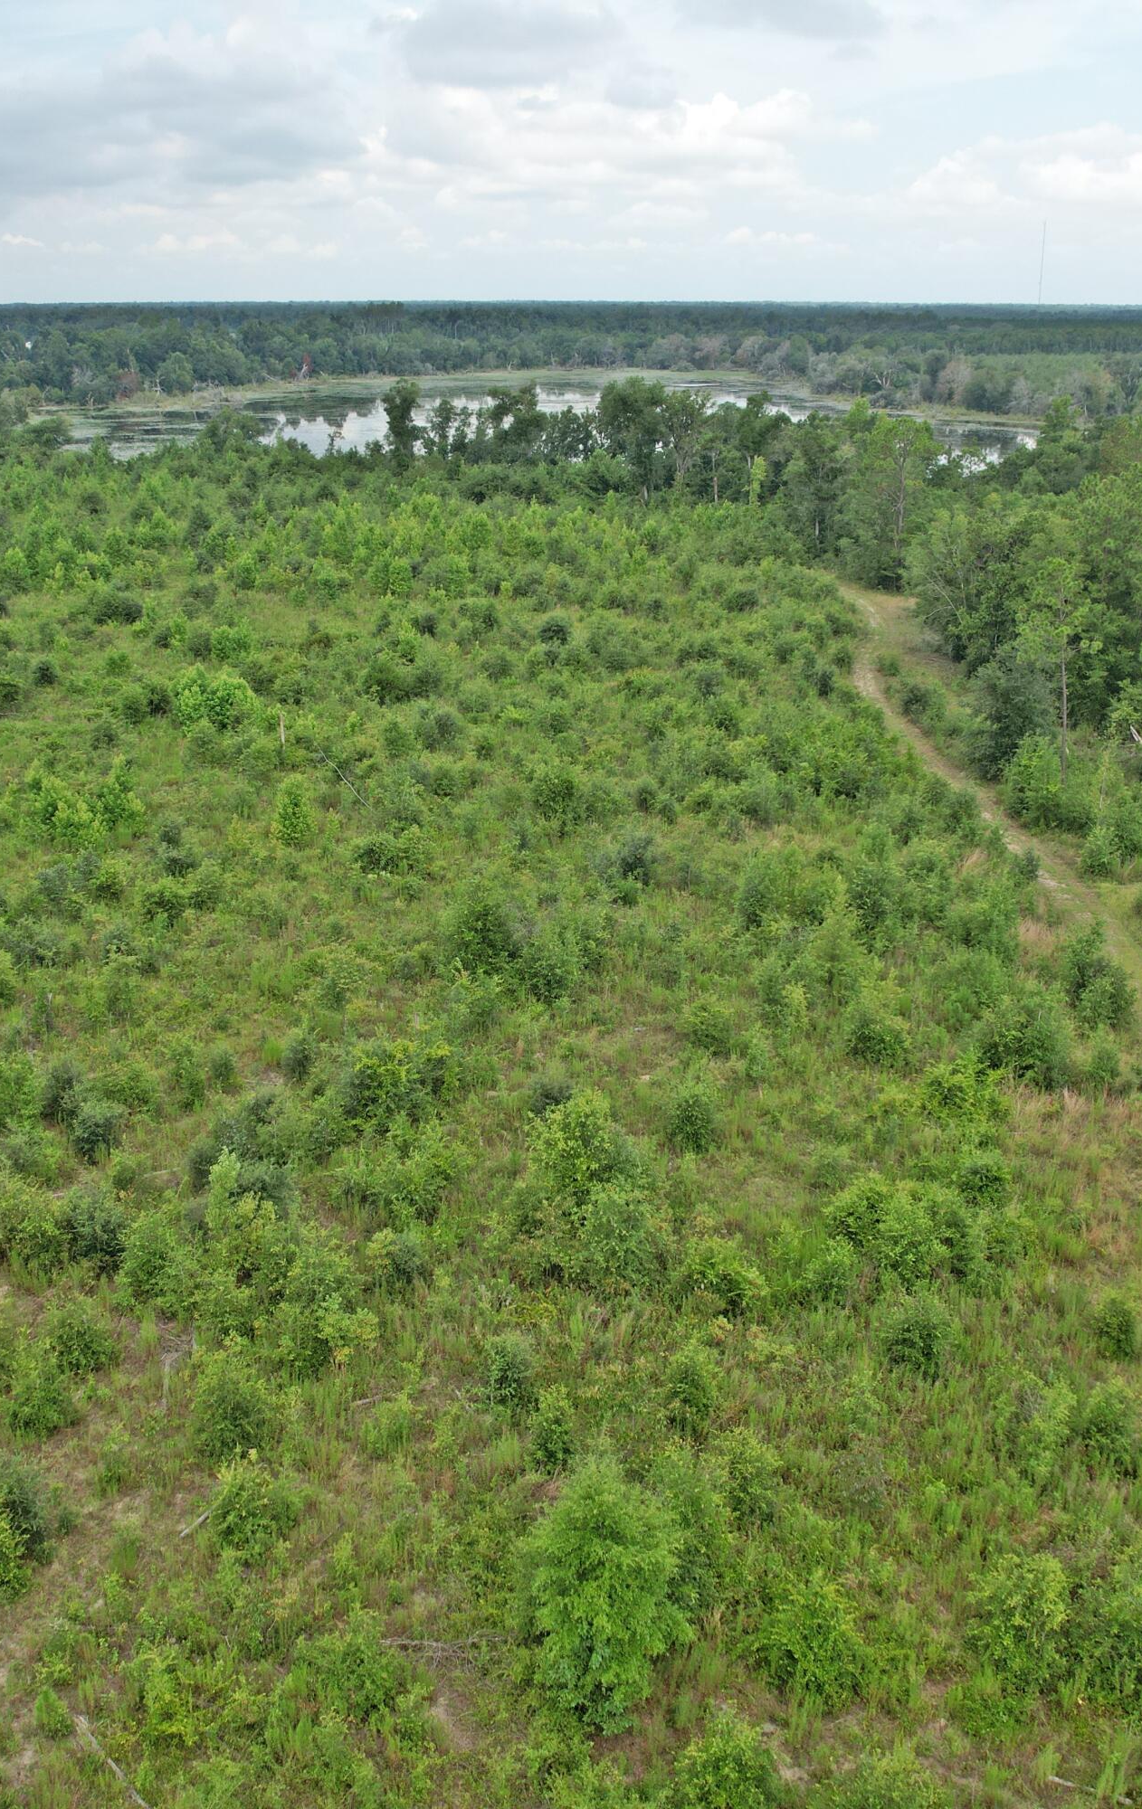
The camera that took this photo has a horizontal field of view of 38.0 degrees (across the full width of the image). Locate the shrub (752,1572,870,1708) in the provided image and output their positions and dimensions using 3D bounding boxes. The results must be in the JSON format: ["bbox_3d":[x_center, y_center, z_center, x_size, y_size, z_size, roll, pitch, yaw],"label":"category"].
[{"bbox_3d":[3.661,11.243,25.373,1.760,1.720,1.710,0,20,0],"label":"shrub"}]

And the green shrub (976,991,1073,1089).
[{"bbox_3d":[12.403,3.702,45.366,2.610,2.470,2.530,0,20,0],"label":"green shrub"}]

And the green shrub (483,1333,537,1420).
[{"bbox_3d":[-1.149,9.017,31.546,0.970,1.720,0.940,0,20,0],"label":"green shrub"}]

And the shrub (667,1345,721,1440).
[{"bbox_3d":[2.515,10.071,34.240,1.130,1.940,1.090,0,20,0],"label":"shrub"}]

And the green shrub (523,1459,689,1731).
[{"bbox_3d":[0.515,10.224,24.577,2.440,4.160,2.370,0,20,0],"label":"green shrub"}]

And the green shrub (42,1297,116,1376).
[{"bbox_3d":[-9.818,8.631,33.109,1.410,1.340,1.370,0,20,0],"label":"green shrub"}]

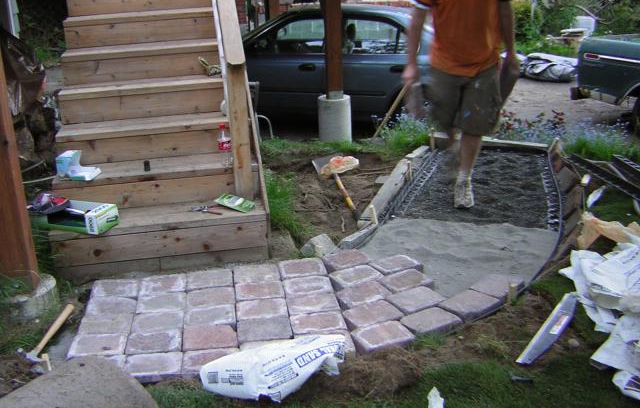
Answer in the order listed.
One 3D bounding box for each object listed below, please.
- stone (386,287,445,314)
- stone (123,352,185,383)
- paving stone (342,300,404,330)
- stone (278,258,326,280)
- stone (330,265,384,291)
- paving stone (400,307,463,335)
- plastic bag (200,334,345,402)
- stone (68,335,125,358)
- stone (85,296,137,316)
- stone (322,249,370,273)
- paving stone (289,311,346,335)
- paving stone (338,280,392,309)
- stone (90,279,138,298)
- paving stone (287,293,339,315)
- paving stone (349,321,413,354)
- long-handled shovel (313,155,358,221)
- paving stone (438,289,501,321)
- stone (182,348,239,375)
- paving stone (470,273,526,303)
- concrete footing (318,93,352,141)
[{"bbox_3d":[0.443,0.465,3.076,0.220,0.060,0.170,-13,23,-26],"label":"stone"},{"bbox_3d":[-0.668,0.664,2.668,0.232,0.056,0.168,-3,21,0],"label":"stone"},{"bbox_3d":[0.233,0.517,2.974,0.224,0.057,0.169,-10,21,-23],"label":"paving stone"},{"bbox_3d":[-0.086,0.362,3.437,0.224,0.057,0.169,-5,20,-8],"label":"stone"},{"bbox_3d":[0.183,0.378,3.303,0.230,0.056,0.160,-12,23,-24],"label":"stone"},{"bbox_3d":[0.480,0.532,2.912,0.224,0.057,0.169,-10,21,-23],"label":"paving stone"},{"bbox_3d":[-0.187,0.626,2.565,0.540,0.130,0.250,-6,21,-10],"label":"plastic bag"},{"bbox_3d":[-0.915,0.621,2.801,0.226,0.060,0.171,-3,20,-3],"label":"stone"},{"bbox_3d":[-0.963,0.507,3.115,0.230,0.060,0.164,-2,20,0],"label":"stone"},{"bbox_3d":[0.145,0.323,3.526,0.224,0.057,0.169,-9,21,-20],"label":"stone"},{"bbox_3d":[-0.010,0.546,2.906,0.227,0.060,0.162,-5,20,-7],"label":"paving stone"},{"bbox_3d":[0.208,0.450,3.142,0.227,0.060,0.162,-12,23,-25],"label":"paving stone"},{"bbox_3d":[-1.009,0.445,3.286,0.229,0.060,0.177,-3,20,-1],"label":"stone"},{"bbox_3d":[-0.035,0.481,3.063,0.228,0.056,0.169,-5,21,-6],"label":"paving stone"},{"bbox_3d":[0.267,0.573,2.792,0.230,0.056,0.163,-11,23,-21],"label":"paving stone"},{"bbox_3d":[0.147,-0.162,4.559,0.250,0.110,1.240,-5,23,-6],"label":"long-handled shovel"},{"bbox_3d":[0.677,0.478,3.046,0.224,0.057,0.169,-16,24,-34],"label":"paving stone"},{"bbox_3d":[-0.427,0.653,2.651,0.224,0.057,0.169,-4,20,-6],"label":"stone"},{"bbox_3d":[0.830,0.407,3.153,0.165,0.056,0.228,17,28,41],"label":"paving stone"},{"bbox_3d":[0.144,-0.780,6.147,0.295,0.397,0.295,-5,20,-8],"label":"concrete footing"}]

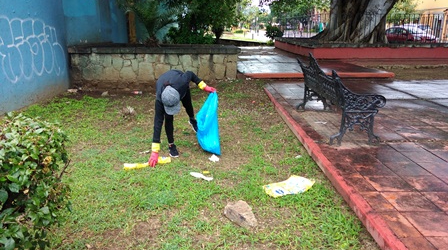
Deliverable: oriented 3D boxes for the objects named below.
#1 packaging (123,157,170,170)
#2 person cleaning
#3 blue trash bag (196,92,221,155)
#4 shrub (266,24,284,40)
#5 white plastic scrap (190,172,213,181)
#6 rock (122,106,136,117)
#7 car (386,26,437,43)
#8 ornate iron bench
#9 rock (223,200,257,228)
[{"bbox_3d":[-0.815,0.401,3.641,0.520,0.070,0.120,-6,18,-20],"label":"packaging"},{"bbox_3d":[-0.460,-0.178,4.020,0.700,0.960,1.000,-2,17,-8],"label":"person cleaning"},{"bbox_3d":[-0.180,-0.015,3.860,0.290,0.740,0.260,0,17,0],"label":"blue trash bag"},{"bbox_3d":[2.930,-5.134,19.341,1.150,1.200,1.100,0,17,0],"label":"shrub"},{"bbox_3d":[-0.228,0.500,3.363,0.280,0.040,0.080,11,20,33],"label":"white plastic scrap"},{"bbox_3d":[-1.570,-0.220,5.595,0.240,0.140,0.180,0,17,0],"label":"rock"},{"bbox_3d":[16.159,-7.756,29.000,4.200,1.480,1.750,0,17,0],"label":"car"},{"bbox_3d":[1.520,-0.453,4.637,0.660,0.960,1.640,0,17,-2],"label":"ornate iron bench"},{"bbox_3d":[0.135,0.680,2.628,0.250,0.120,0.170,12,21,35],"label":"rock"}]

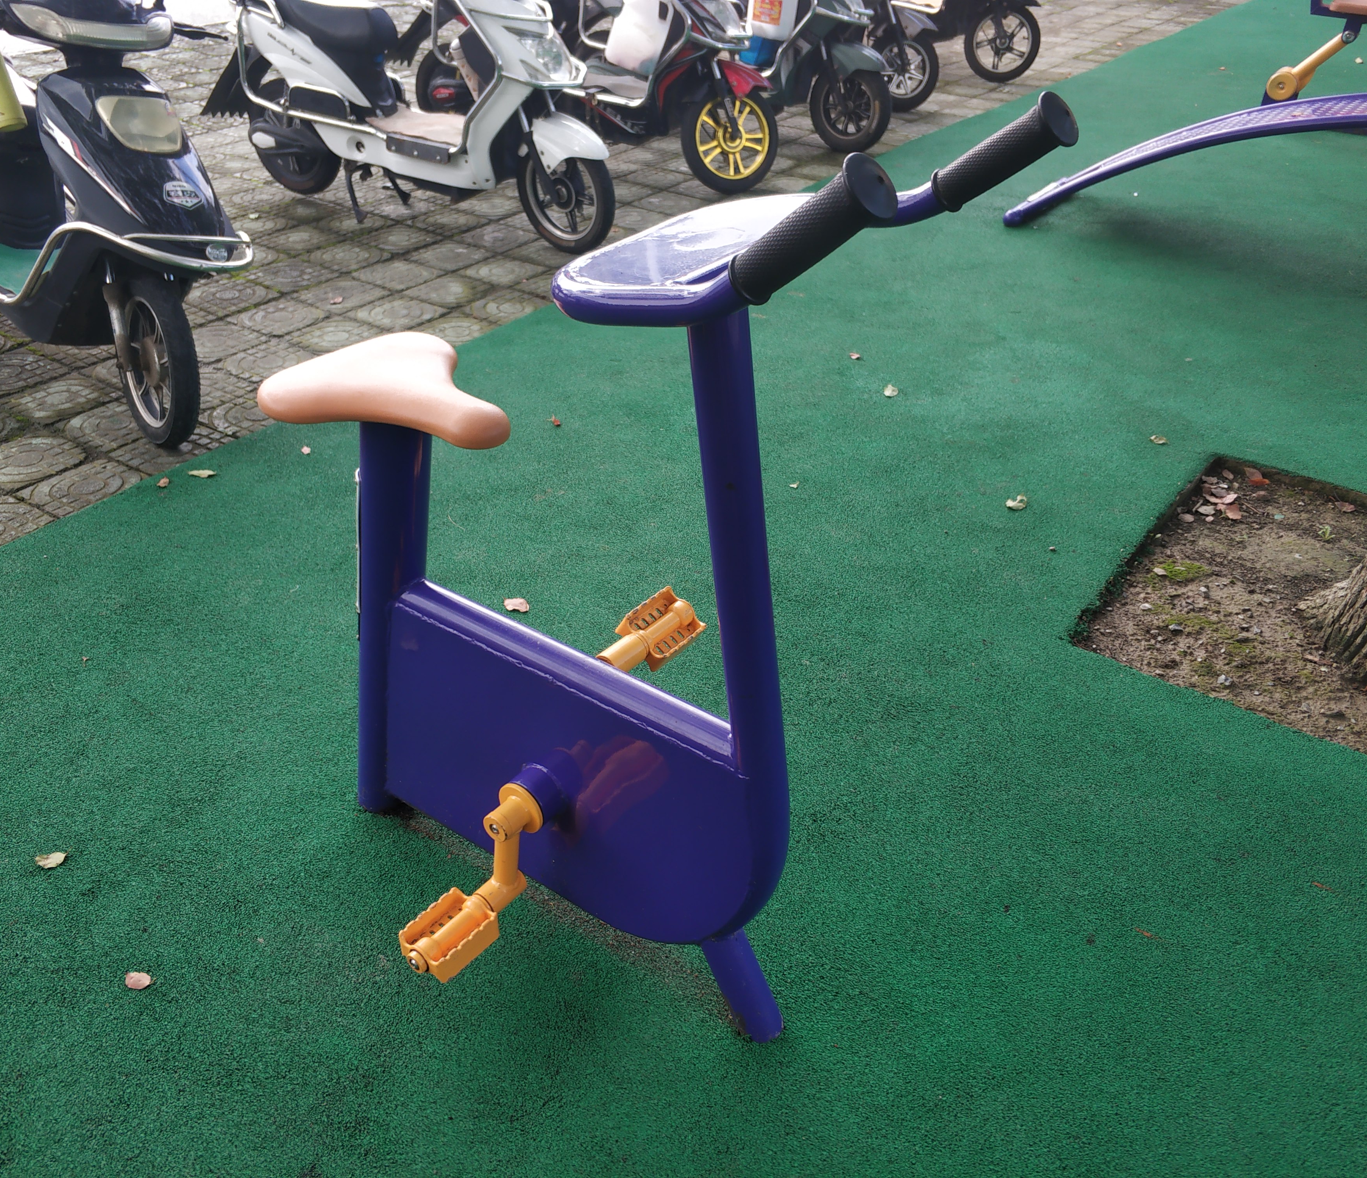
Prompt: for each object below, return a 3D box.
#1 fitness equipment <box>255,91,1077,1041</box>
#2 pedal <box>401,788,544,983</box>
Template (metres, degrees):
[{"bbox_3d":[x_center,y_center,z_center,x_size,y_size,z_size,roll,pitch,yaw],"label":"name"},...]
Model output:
[{"bbox_3d":[-0.140,-0.008,1.521,0.951,1.253,0.577,23,40,28],"label":"fitness equipment"},{"bbox_3d":[-0.283,0.388,1.635,0.088,0.193,0.213,23,40,28],"label":"pedal"}]

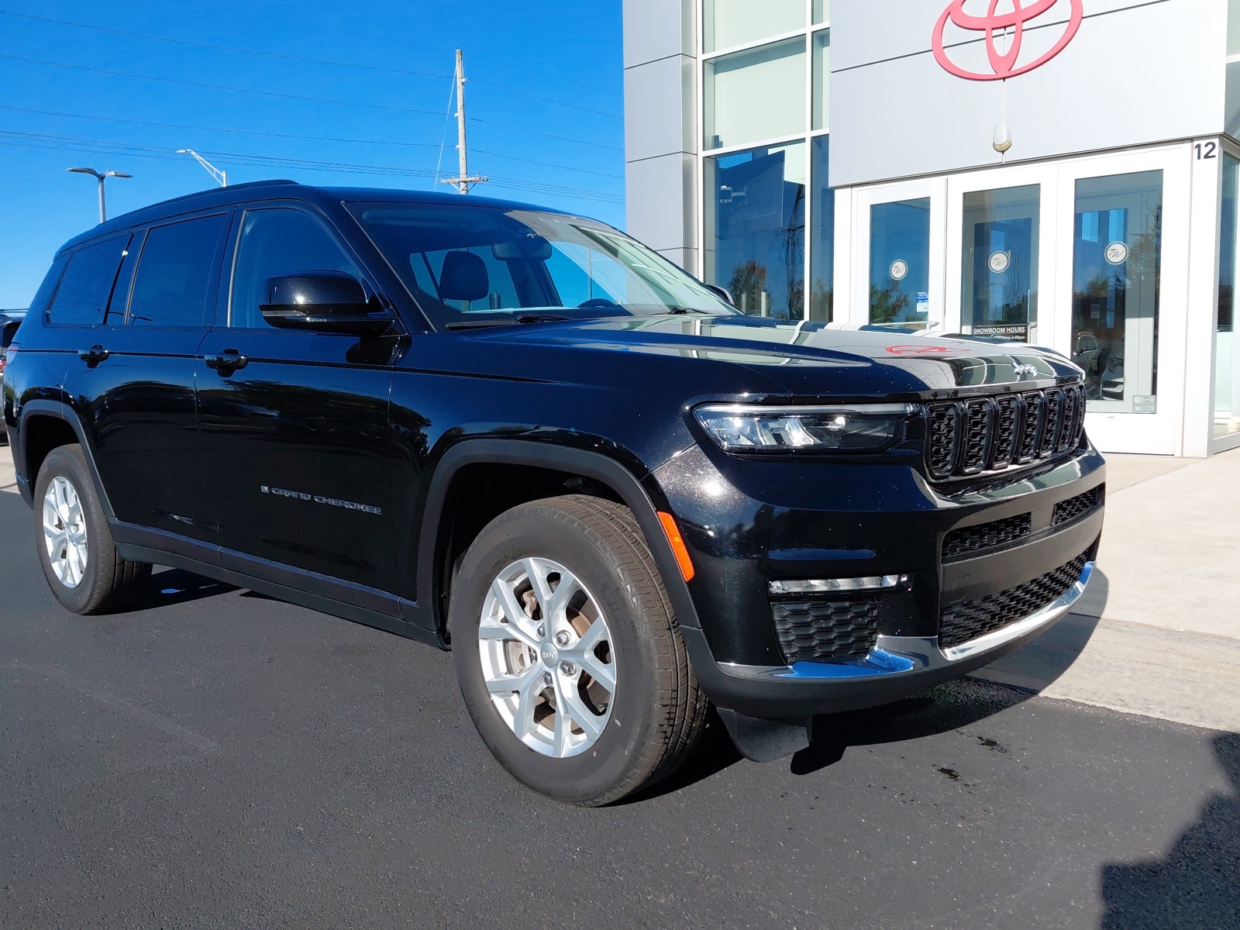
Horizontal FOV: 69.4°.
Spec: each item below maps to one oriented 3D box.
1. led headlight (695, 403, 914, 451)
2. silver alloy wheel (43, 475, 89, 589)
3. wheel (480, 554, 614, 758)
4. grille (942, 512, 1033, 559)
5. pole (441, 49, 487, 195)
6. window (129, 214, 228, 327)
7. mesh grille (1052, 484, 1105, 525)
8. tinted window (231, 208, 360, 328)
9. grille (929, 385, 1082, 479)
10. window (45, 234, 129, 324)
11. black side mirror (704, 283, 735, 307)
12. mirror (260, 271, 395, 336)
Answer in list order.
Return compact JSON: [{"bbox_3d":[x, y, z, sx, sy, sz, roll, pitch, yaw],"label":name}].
[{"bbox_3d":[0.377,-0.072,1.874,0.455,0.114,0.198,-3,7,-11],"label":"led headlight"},{"bbox_3d":[-2.506,0.299,4.189,0.495,0.495,0.168,4,9,39],"label":"silver alloy wheel"},{"bbox_3d":[-0.135,0.470,2.287,0.495,0.495,0.168,5,9,41],"label":"wheel"},{"bbox_3d":[0.863,0.167,2.103,0.455,0.069,0.069,-7,9,-43],"label":"grille"},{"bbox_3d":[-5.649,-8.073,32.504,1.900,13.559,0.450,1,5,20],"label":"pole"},{"bbox_3d":[-1.802,-0.778,3.624,0.772,0.465,0.050,4,-12,39],"label":"window"},{"bbox_3d":[1.337,0.109,2.640,0.069,0.069,0.455,4,8,36],"label":"mesh grille"},{"bbox_3d":[-1.129,-0.709,3.075,0.881,0.485,0.050,4,-12,39],"label":"tinted window"},{"bbox_3d":[1.057,-0.105,2.351,0.119,0.208,1.327,4,9,39],"label":"grille"},{"bbox_3d":[-2.509,-0.849,4.202,0.713,0.406,0.050,3,-13,41],"label":"window"},{"bbox_3d":[0.414,-0.738,4.050,0.218,0.178,0.257,4,9,39],"label":"black side mirror"},{"bbox_3d":[-0.848,-0.456,2.567,0.247,0.183,0.267,4,9,39],"label":"mirror"}]

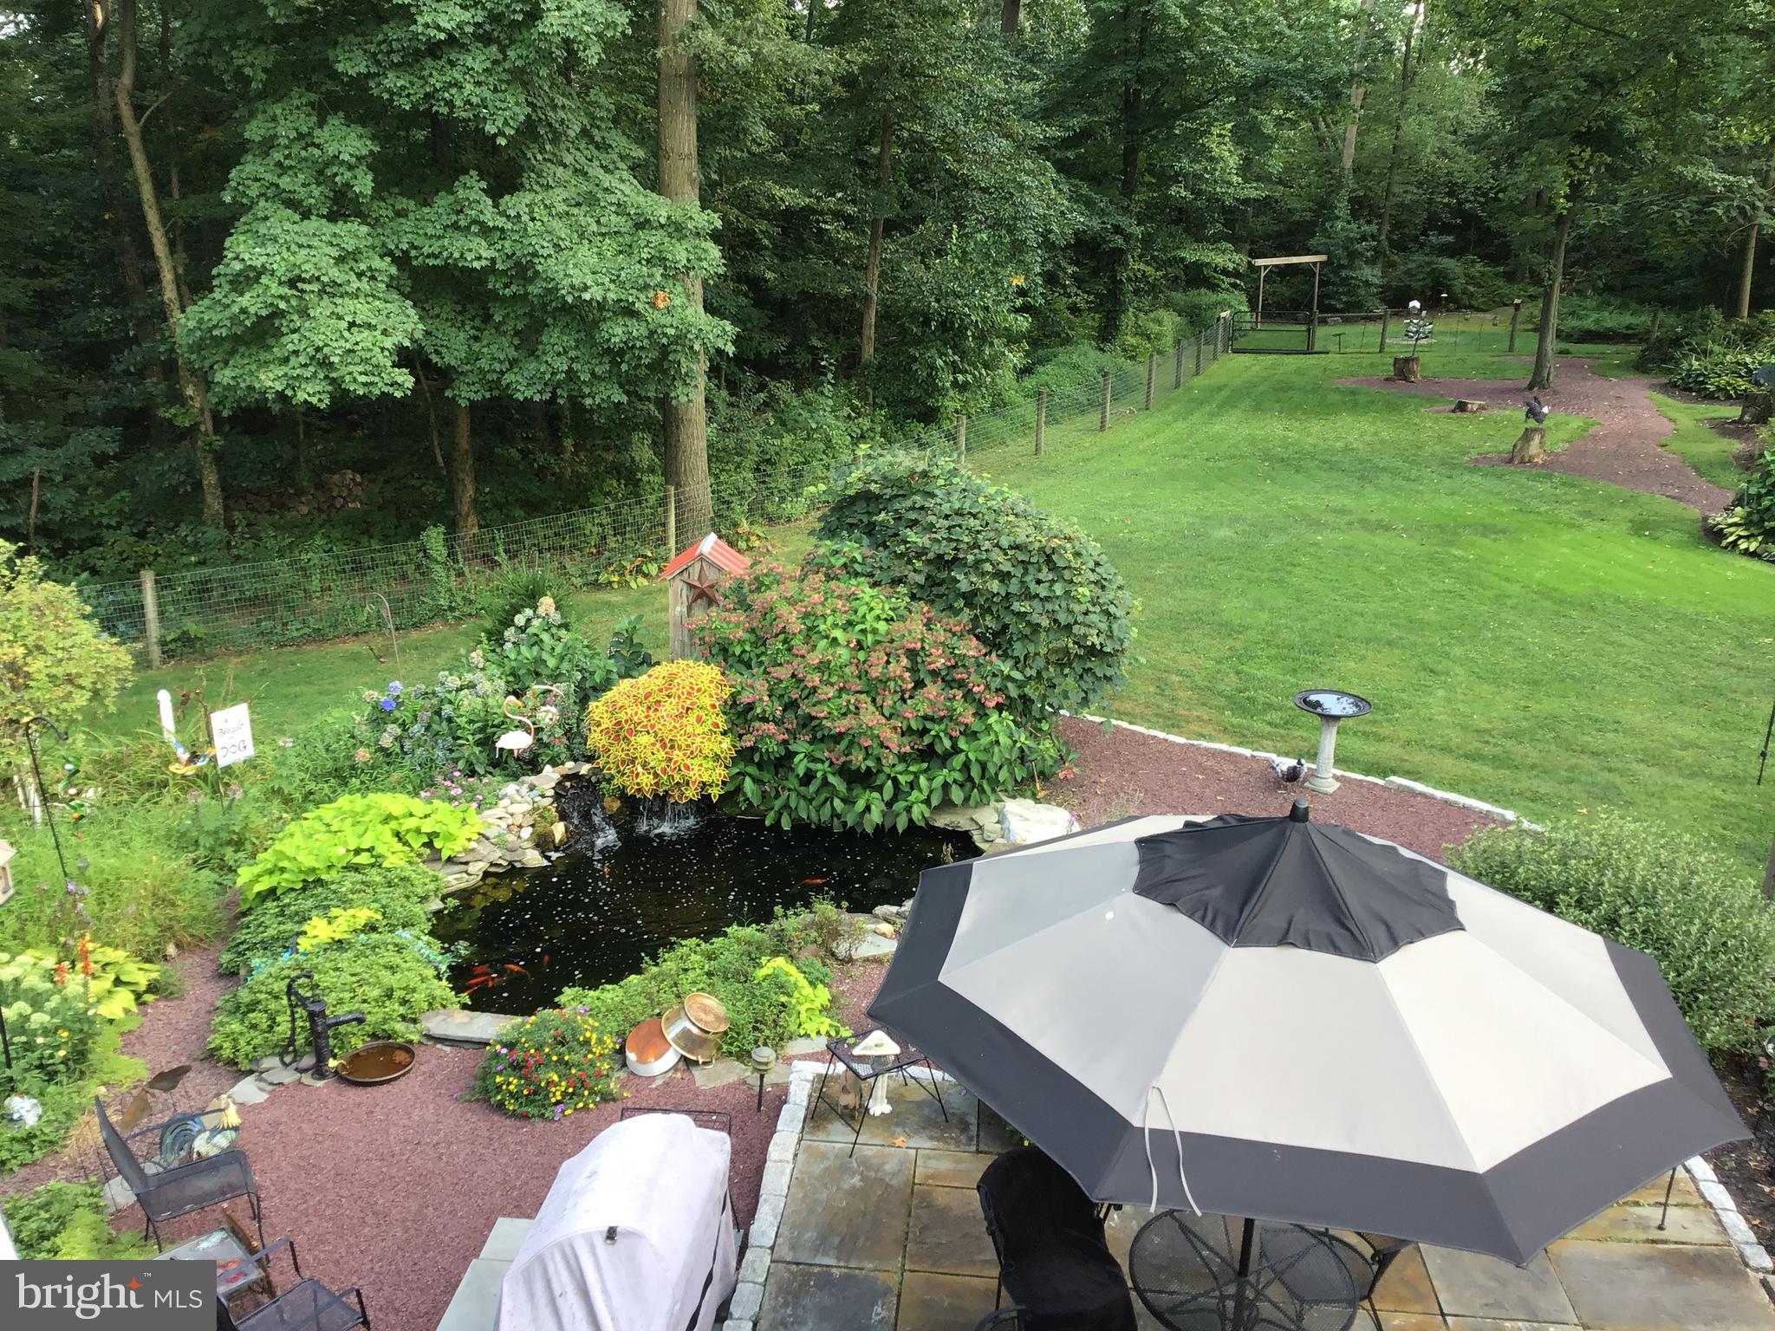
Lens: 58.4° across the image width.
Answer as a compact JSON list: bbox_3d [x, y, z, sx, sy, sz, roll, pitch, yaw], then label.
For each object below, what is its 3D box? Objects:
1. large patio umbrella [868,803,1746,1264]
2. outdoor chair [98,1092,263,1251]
[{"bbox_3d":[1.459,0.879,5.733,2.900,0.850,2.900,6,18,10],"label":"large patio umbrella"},{"bbox_3d":[-3.298,2.403,7.405,0.610,0.910,0.470,-9,21,-29],"label":"outdoor chair"}]

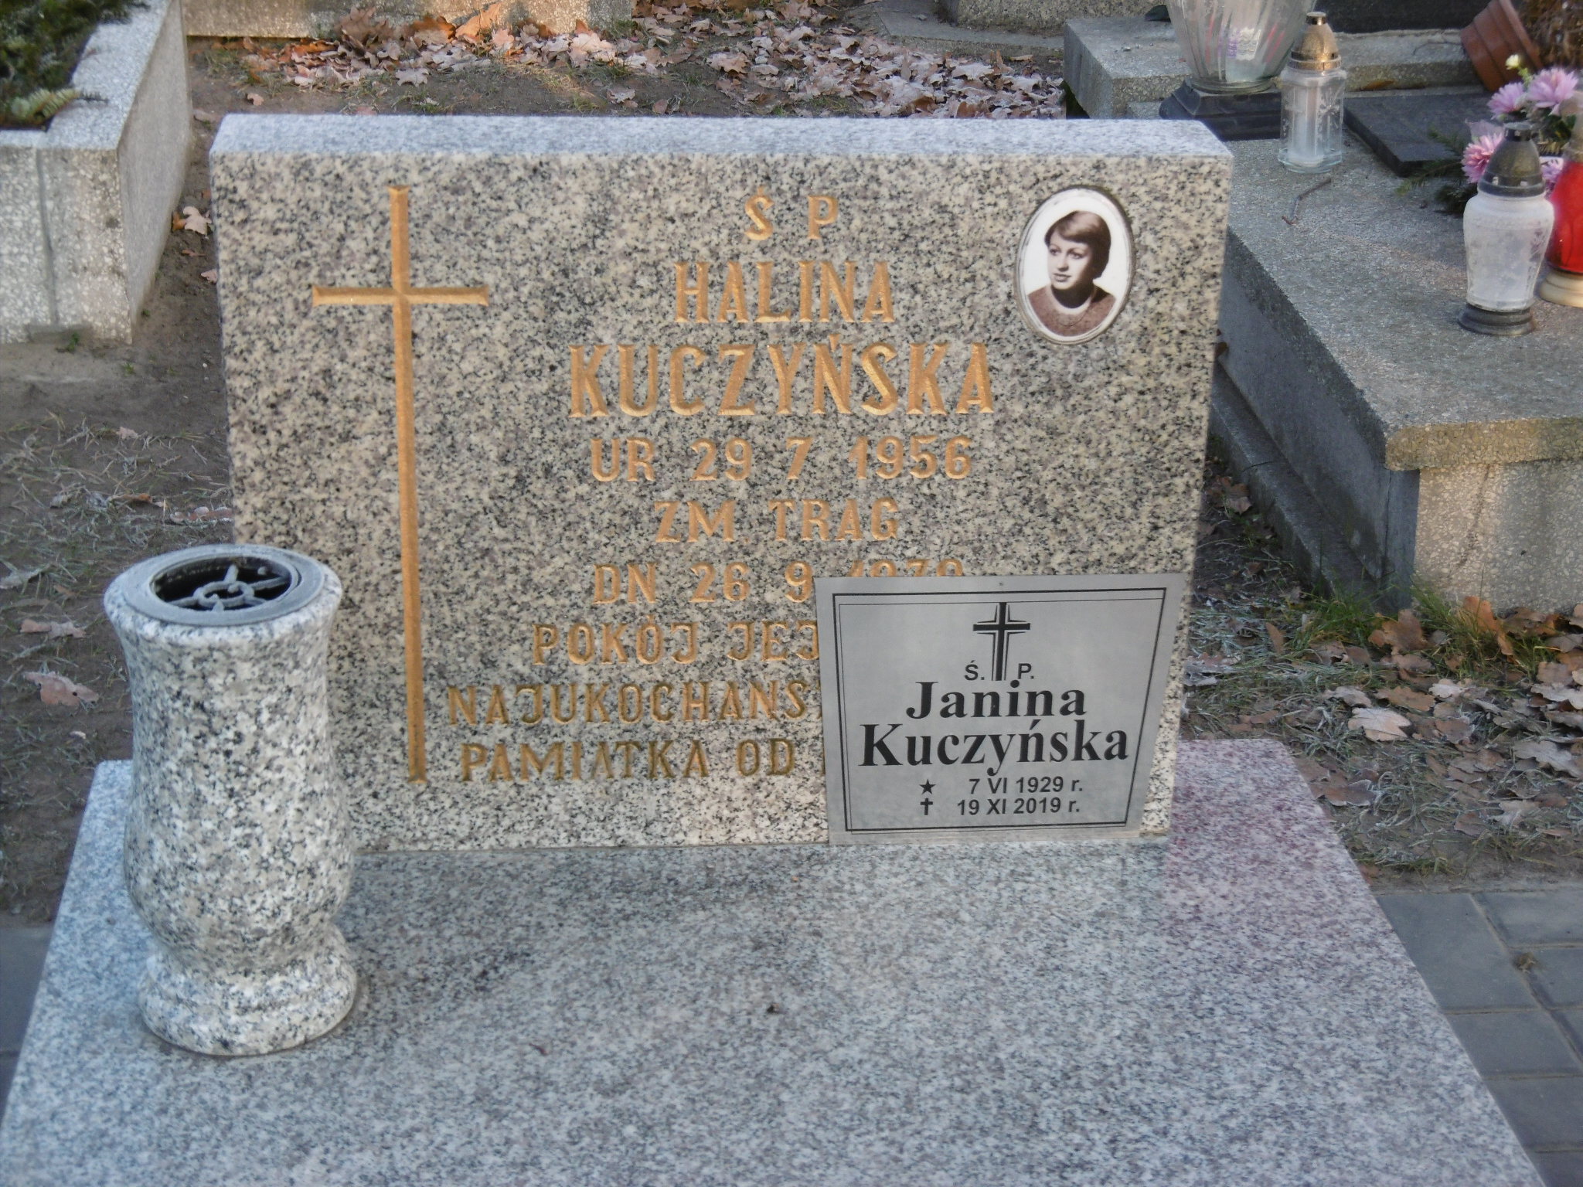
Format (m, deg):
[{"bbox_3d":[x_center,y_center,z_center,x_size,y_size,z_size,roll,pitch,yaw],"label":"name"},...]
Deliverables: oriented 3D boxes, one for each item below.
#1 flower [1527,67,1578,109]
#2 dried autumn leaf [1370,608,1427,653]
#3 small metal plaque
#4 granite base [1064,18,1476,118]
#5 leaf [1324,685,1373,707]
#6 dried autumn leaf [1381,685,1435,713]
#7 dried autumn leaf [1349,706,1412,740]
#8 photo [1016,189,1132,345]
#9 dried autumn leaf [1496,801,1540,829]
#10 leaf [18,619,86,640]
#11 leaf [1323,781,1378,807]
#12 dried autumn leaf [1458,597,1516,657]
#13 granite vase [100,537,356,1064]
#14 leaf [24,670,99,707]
[{"bbox_3d":[0.999,-0.664,4.080,0.060,0.050,0.056,-1,22,-5],"label":"flower"},{"bbox_3d":[0.613,0.037,3.138,0.055,0.037,0.032,-1,22,-5],"label":"dried autumn leaf"},{"bbox_3d":[0.150,0.088,2.328,0.273,0.224,0.005,0,25,-5],"label":"small metal plaque"},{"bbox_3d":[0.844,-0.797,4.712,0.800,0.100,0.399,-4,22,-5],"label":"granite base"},{"bbox_3d":[0.538,0.099,3.002,0.045,0.012,0.026,-1,22,-5],"label":"leaf"},{"bbox_3d":[0.595,0.101,3.000,0.051,0.014,0.040,-1,22,-5],"label":"dried autumn leaf"},{"bbox_3d":[0.544,0.121,2.873,0.058,0.016,0.056,8,22,16],"label":"dried autumn leaf"},{"bbox_3d":[0.213,-0.244,2.337,0.090,0.122,0.012,-1,22,-7],"label":"photo"},{"bbox_3d":[0.632,0.192,2.709,0.038,0.015,0.045,10,23,19],"label":"dried autumn leaf"},{"bbox_3d":[-0.713,0.035,3.005,0.062,0.016,0.030,0,22,-4],"label":"leaf"},{"bbox_3d":[0.494,0.177,2.735,0.048,0.016,0.040,-4,22,-14],"label":"leaf"},{"bbox_3d":[0.700,0.034,3.127,0.049,0.055,0.030,-1,22,-5],"label":"dried autumn leaf"},{"bbox_3d":[-0.372,0.134,2.088,0.156,0.300,0.156,-1,22,-5],"label":"granite vase"},{"bbox_3d":[-0.674,0.089,2.867,0.078,0.018,0.045,20,28,38],"label":"leaf"}]

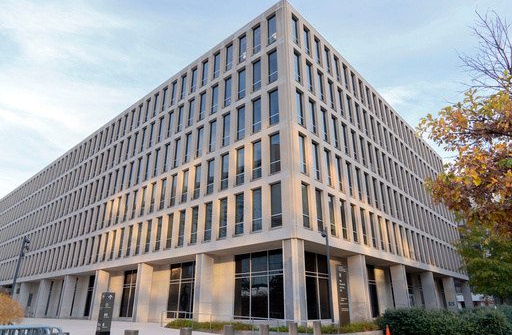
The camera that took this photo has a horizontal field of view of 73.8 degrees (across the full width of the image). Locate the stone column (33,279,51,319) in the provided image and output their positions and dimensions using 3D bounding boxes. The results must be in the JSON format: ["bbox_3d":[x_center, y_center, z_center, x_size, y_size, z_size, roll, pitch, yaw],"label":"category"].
[{"bbox_3d":[-27.429,16.809,43.950,0.713,4.585,1.102,-19,-29,38],"label":"stone column"}]

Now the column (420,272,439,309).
[{"bbox_3d":[18.211,13.248,35.600,1.102,4.585,0.713,-19,-29,38],"label":"column"}]

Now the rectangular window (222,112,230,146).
[{"bbox_3d":[-2.415,-3.203,29.199,1.020,3.000,0.200,-19,-30,38],"label":"rectangular window"}]

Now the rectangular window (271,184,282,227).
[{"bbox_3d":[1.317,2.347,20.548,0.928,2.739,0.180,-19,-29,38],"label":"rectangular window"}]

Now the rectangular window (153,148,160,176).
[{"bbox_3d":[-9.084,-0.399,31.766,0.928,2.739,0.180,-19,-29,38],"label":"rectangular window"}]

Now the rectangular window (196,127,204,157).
[{"bbox_3d":[-4.646,-2.131,29.060,0.972,2.705,0.178,-19,-29,38],"label":"rectangular window"}]

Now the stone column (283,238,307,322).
[{"bbox_3d":[2.376,6.857,20.647,0.950,4.900,0.950,-19,-30,38],"label":"stone column"}]

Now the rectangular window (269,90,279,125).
[{"bbox_3d":[1.425,-4.684,26.469,1.056,3.025,0.197,-19,-30,38],"label":"rectangular window"}]

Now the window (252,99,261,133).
[{"bbox_3d":[0.162,-3.817,25.056,0.972,2.705,0.178,-19,-29,38],"label":"window"}]

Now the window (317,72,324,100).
[{"bbox_3d":[5.209,-6.519,27.759,0.178,2.705,0.972,-19,-29,38],"label":"window"}]

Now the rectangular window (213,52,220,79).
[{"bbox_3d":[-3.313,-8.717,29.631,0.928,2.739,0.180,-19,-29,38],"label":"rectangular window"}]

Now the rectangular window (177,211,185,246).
[{"bbox_3d":[-6.532,5.407,30.011,1.056,3.025,0.197,-19,-30,38],"label":"rectangular window"}]

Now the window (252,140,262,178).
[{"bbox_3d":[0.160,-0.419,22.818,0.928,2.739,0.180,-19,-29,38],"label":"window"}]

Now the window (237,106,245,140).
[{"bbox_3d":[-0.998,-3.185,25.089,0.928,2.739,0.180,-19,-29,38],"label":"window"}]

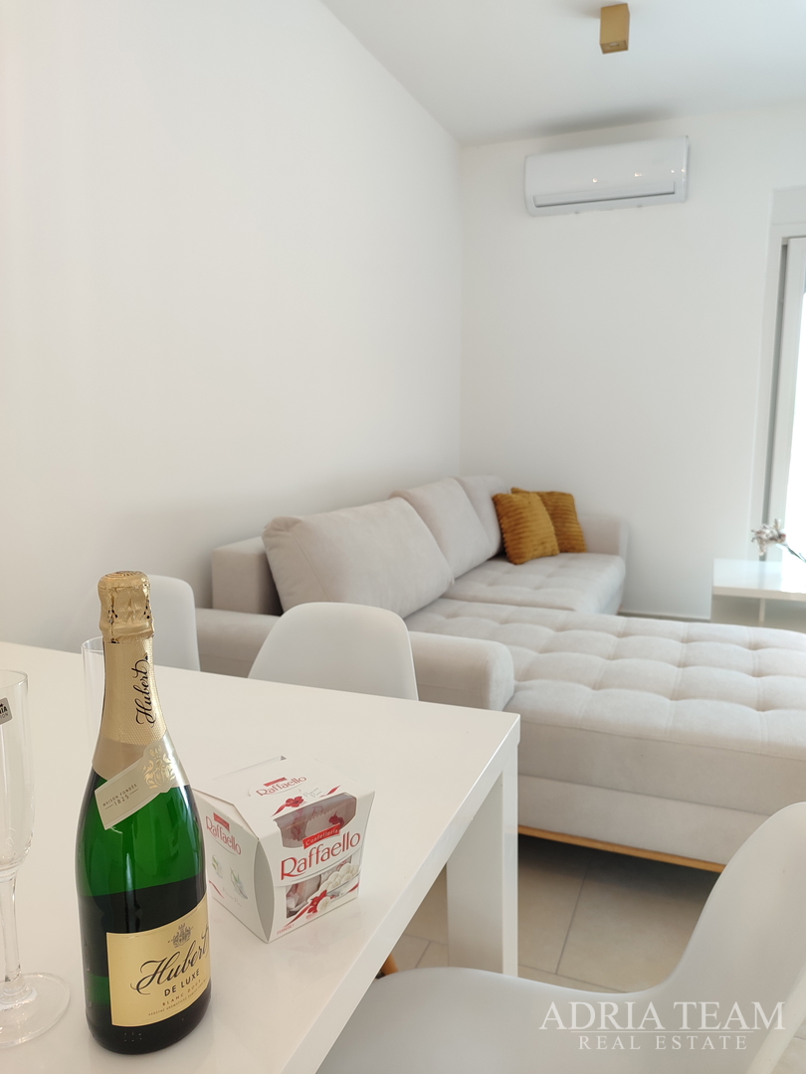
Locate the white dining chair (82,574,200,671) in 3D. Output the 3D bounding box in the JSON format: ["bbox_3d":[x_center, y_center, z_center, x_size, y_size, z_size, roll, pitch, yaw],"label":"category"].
[{"bbox_3d":[-0.719,0.526,1.611,0.465,0.820,0.530,3,9,22],"label":"white dining chair"}]

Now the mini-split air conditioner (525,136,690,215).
[{"bbox_3d":[1.063,-1.886,4.076,0.810,0.282,0.200,3,9,22],"label":"mini-split air conditioner"}]

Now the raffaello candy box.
[{"bbox_3d":[-0.105,0.264,0.675,0.114,0.103,0.114,-8,12,-42],"label":"raffaello candy box"}]

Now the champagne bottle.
[{"bbox_3d":[-0.179,0.180,0.529,0.085,0.314,0.085,7,11,38],"label":"champagne bottle"}]

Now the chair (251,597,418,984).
[{"bbox_3d":[-0.223,0.567,1.321,0.465,0.820,0.530,2,9,18],"label":"chair"}]

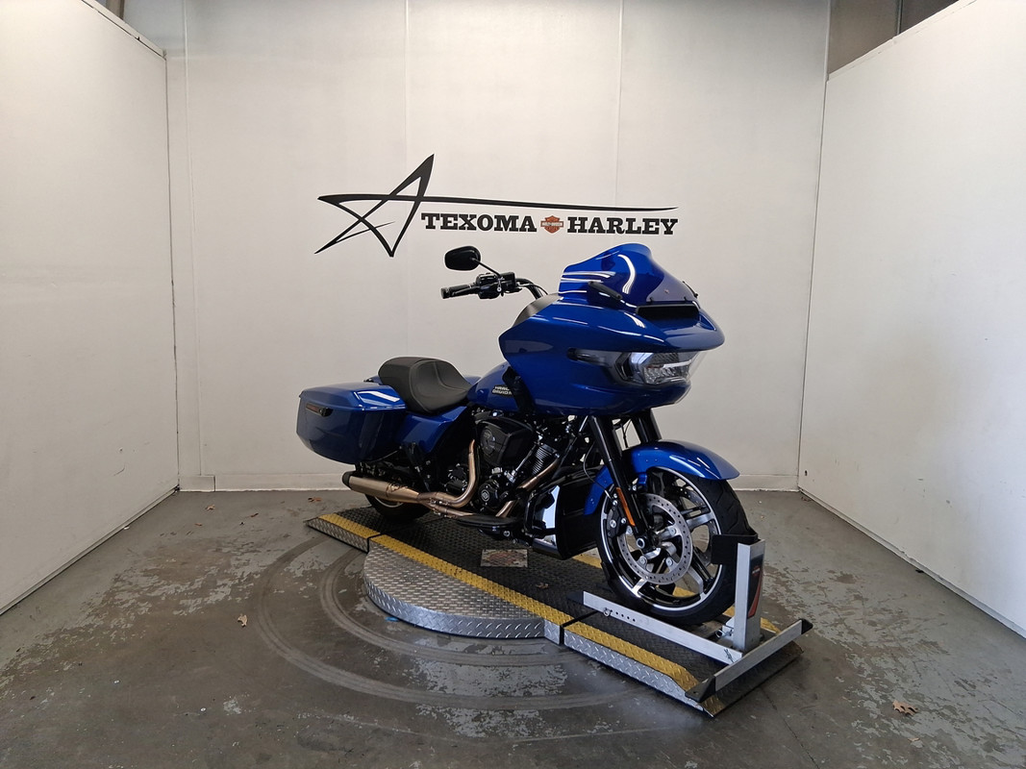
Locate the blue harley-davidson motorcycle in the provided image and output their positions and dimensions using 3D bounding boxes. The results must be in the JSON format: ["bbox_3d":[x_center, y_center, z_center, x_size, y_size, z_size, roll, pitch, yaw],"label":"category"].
[{"bbox_3d":[-0.031,0.089,3.400,0.940,1.370,2.410,-6,10,-43],"label":"blue harley-davidson motorcycle"}]

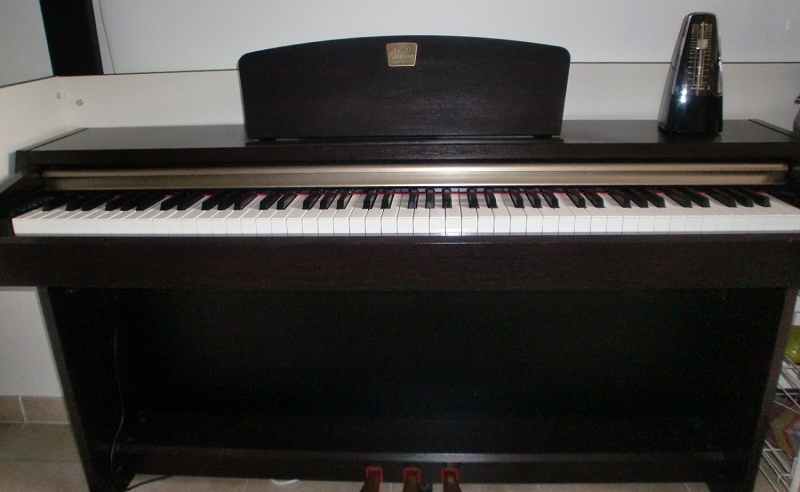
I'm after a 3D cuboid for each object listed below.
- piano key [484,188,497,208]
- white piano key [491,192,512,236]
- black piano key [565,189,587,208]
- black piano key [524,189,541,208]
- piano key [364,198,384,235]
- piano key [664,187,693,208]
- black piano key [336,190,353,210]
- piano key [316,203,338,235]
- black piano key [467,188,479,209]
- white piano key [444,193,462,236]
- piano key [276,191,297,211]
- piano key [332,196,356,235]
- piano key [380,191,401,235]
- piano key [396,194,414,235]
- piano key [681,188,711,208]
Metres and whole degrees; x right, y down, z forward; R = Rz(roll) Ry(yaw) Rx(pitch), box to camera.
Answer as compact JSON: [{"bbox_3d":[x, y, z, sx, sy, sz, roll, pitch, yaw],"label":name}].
[{"bbox_3d":[0.145,-0.077,1.032,0.013,0.012,0.092,0,18,3],"label":"piano key"},{"bbox_3d":[0.154,-0.054,1.015,0.022,0.023,0.147,0,18,3],"label":"white piano key"},{"bbox_3d":[0.279,-0.077,1.024,0.013,0.012,0.092,0,18,3],"label":"black piano key"},{"bbox_3d":[0.210,-0.076,1.020,0.012,0.013,0.098,0,17,4],"label":"black piano key"},{"bbox_3d":[-0.035,-0.054,1.021,0.023,0.024,0.143,0,19,4],"label":"piano key"},{"bbox_3d":[0.433,-0.078,1.012,0.013,0.013,0.092,0,19,4],"label":"piano key"},{"bbox_3d":[-0.089,-0.078,1.041,0.013,0.013,0.092,0,19,4],"label":"black piano key"},{"bbox_3d":[-0.105,-0.052,1.024,0.022,0.025,0.149,0,17,4],"label":"piano key"},{"bbox_3d":[0.116,-0.076,1.026,0.012,0.013,0.098,0,17,4],"label":"black piano key"},{"bbox_3d":[0.083,-0.052,1.012,0.022,0.025,0.149,0,17,4],"label":"white piano key"},{"bbox_3d":[-0.183,-0.075,1.049,0.013,0.012,0.092,0,18,3],"label":"piano key"},{"bbox_3d":[-0.082,-0.054,1.024,0.023,0.024,0.143,0,19,4],"label":"piano key"},{"bbox_3d":[-0.011,-0.052,1.018,0.022,0.025,0.149,0,17,4],"label":"piano key"},{"bbox_3d":[0.012,-0.053,1.023,0.022,0.023,0.147,0,18,3],"label":"piano key"},{"bbox_3d":[0.460,-0.077,1.008,0.012,0.013,0.098,0,17,4],"label":"piano key"}]

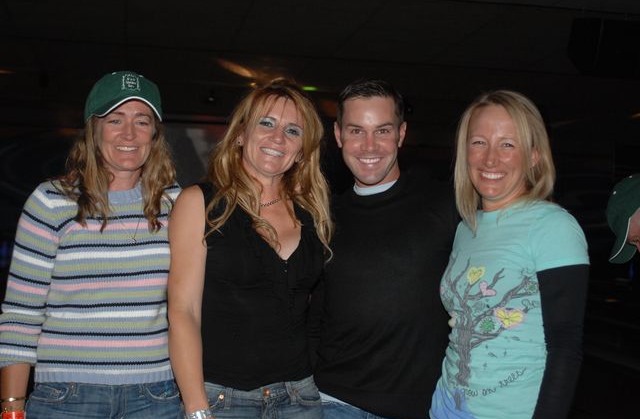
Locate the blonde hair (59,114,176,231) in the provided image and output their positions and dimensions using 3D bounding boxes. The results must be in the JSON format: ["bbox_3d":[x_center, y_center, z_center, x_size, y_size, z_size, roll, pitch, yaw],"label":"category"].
[{"bbox_3d":[-0.485,-0.102,2.690,0.265,0.300,0.220,-1,3,-18],"label":"blonde hair"}]

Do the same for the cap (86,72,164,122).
[{"bbox_3d":[-0.465,-0.266,2.660,0.175,0.125,0.250,-3,6,-20],"label":"cap"}]

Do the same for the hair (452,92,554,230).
[{"bbox_3d":[0.397,-0.107,2.410,0.200,0.295,0.220,3,3,26],"label":"hair"}]

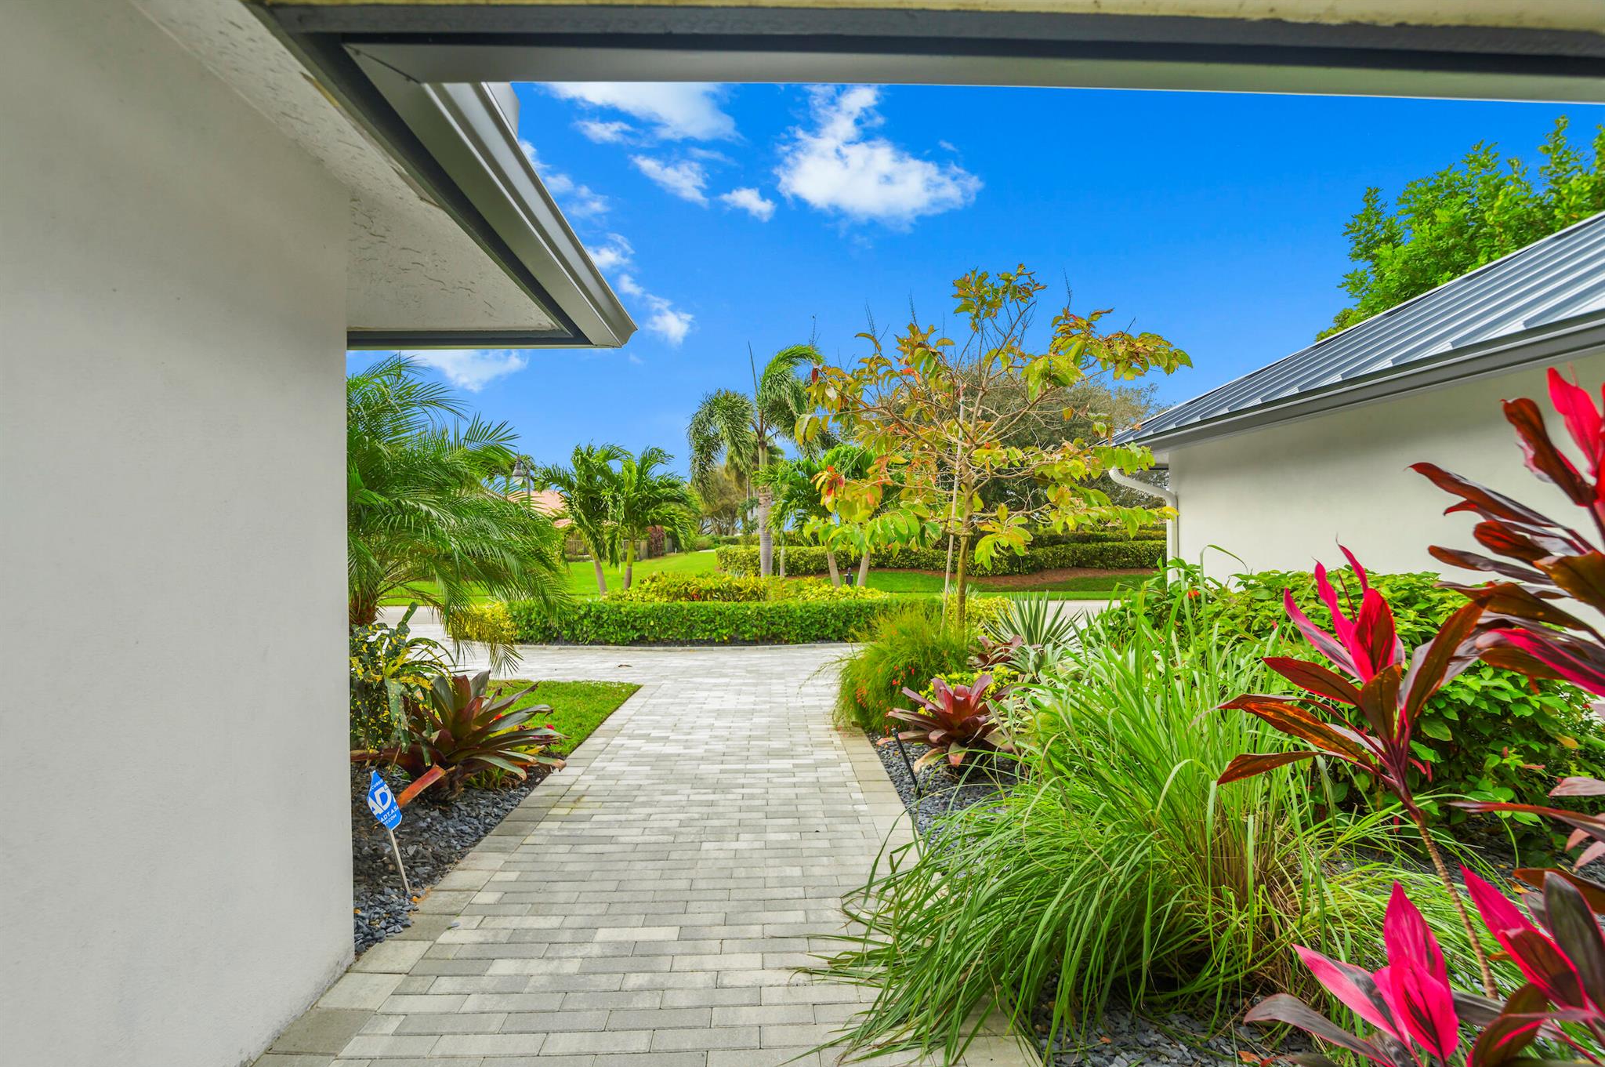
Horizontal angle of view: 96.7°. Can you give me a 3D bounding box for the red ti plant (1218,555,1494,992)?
[{"bbox_3d":[1.652,0.714,2.120,0.840,1.360,0.750,-1,-1,-2],"label":"red ti plant"}]

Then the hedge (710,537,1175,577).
[{"bbox_3d":[6.030,1.099,30.500,20.000,1.500,1.800,-1,-1,-2],"label":"hedge"}]

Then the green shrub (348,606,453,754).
[{"bbox_3d":[-2.667,1.012,4.550,0.900,1.100,0.900,-1,-1,-2],"label":"green shrub"}]

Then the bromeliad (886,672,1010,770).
[{"bbox_3d":[0.991,1.270,4.800,0.820,0.580,0.800,-1,-1,-2],"label":"bromeliad"}]

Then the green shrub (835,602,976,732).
[{"bbox_3d":[0.906,1.126,6.250,1.200,0.950,1.150,-1,-1,-2],"label":"green shrub"}]

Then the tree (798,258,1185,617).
[{"bbox_3d":[1.930,-0.525,7.200,3.850,4.250,3.600,-1,-1,-2],"label":"tree"}]

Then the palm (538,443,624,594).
[{"bbox_3d":[-4.208,0.061,13.800,1.800,3.600,1.800,-1,-1,-2],"label":"palm"}]

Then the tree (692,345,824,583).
[{"bbox_3d":[-0.801,-0.896,13.600,2.800,5.500,2.700,-1,-1,-2],"label":"tree"}]

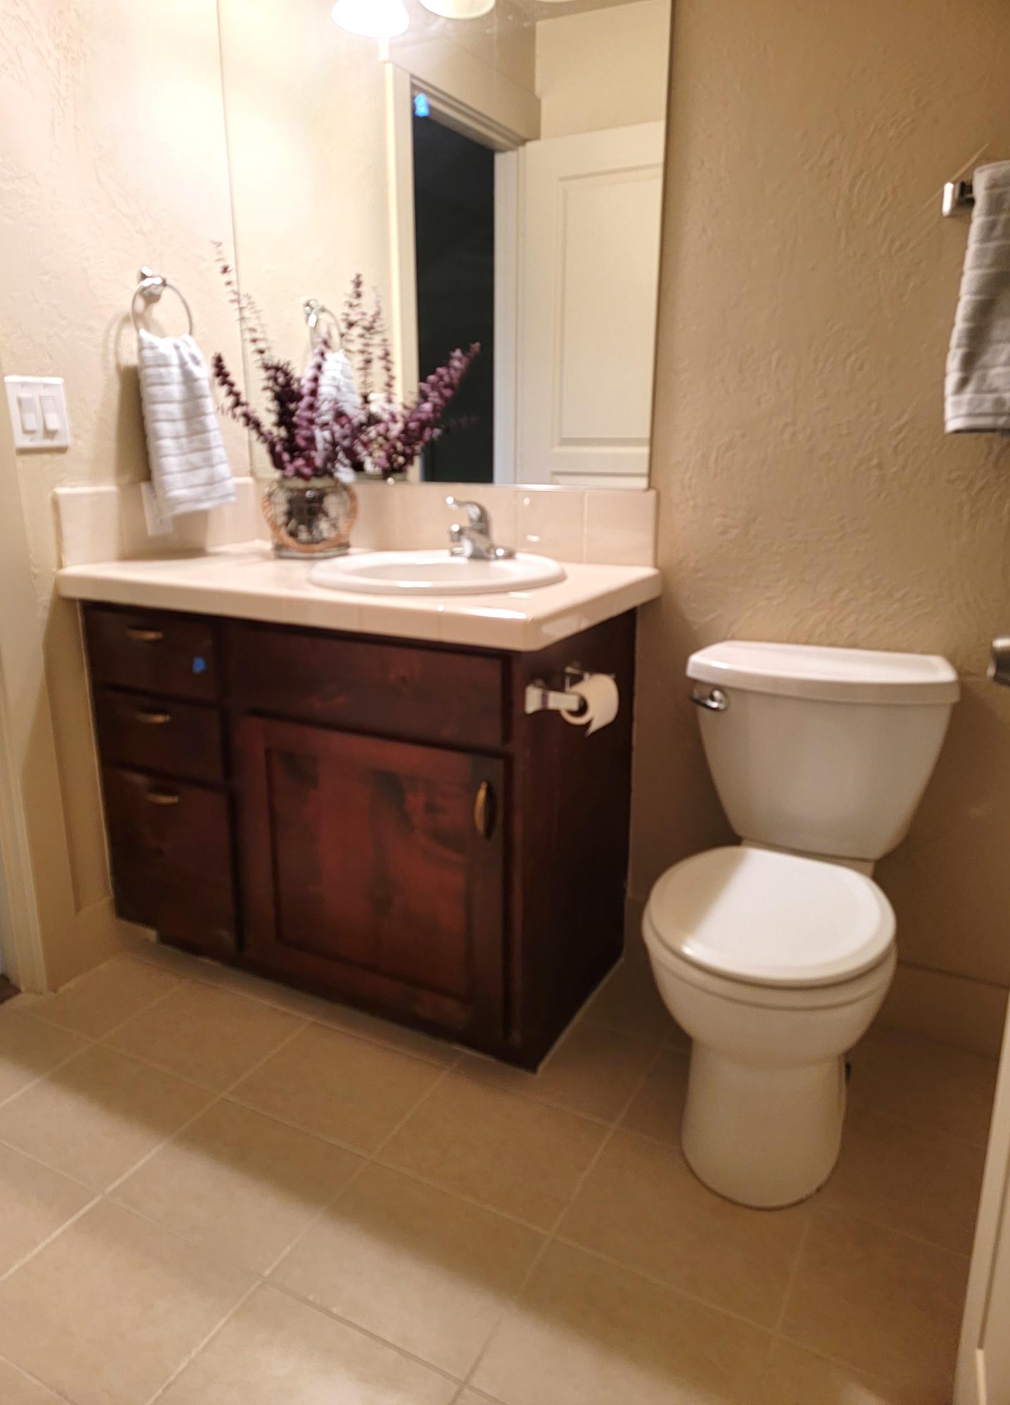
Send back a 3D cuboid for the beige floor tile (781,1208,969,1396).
[{"bbox_3d":[0.570,0.833,1.333,0.325,0.010,0.255,9,18,27],"label":"beige floor tile"}]

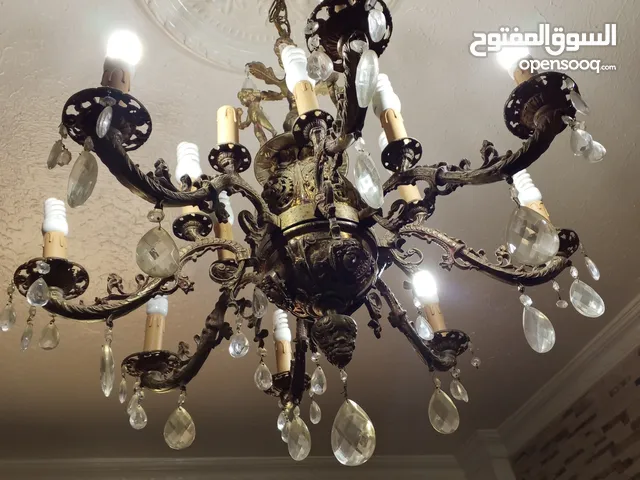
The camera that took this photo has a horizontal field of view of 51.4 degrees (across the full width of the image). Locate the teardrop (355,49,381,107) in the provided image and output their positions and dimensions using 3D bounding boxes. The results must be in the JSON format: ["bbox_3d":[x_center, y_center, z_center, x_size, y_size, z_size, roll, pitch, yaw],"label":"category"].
[{"bbox_3d":[0.044,-0.151,0.621,0.018,0.074,0.044,3,-42,-14],"label":"teardrop"}]

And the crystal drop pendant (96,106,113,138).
[{"bbox_3d":[-0.216,-0.118,0.668,0.012,0.043,0.026,20,-48,-30],"label":"crystal drop pendant"}]

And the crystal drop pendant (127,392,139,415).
[{"bbox_3d":[-0.308,0.269,1.095,0.026,0.043,0.012,-34,-46,26],"label":"crystal drop pendant"}]

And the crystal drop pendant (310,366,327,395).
[{"bbox_3d":[-0.002,0.203,0.964,0.026,0.043,0.012,-36,-47,28],"label":"crystal drop pendant"}]

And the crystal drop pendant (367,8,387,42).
[{"bbox_3d":[0.053,-0.198,0.616,0.013,0.042,0.026,5,-42,-17],"label":"crystal drop pendant"}]

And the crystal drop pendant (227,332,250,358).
[{"bbox_3d":[-0.112,0.146,0.923,0.026,0.043,0.012,-3,-41,-7],"label":"crystal drop pendant"}]

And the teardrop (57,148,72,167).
[{"bbox_3d":[-0.276,-0.089,0.719,0.018,0.029,0.012,-10,-40,1],"label":"teardrop"}]

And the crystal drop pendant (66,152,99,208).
[{"bbox_3d":[-0.230,-0.059,0.644,0.020,0.077,0.049,24,-50,-34],"label":"crystal drop pendant"}]

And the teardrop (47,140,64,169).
[{"bbox_3d":[-0.273,-0.088,0.684,0.012,0.041,0.026,21,-48,-31],"label":"teardrop"}]

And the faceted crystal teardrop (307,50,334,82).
[{"bbox_3d":[0.001,-0.171,0.657,0.026,0.043,0.012,-12,-41,3],"label":"faceted crystal teardrop"}]

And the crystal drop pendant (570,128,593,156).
[{"bbox_3d":[0.304,-0.113,0.774,0.012,0.041,0.027,13,-44,-25],"label":"crystal drop pendant"}]

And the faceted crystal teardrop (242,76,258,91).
[{"bbox_3d":[-0.131,-0.286,1.226,0.026,0.043,0.012,-5,-41,-5],"label":"faceted crystal teardrop"}]

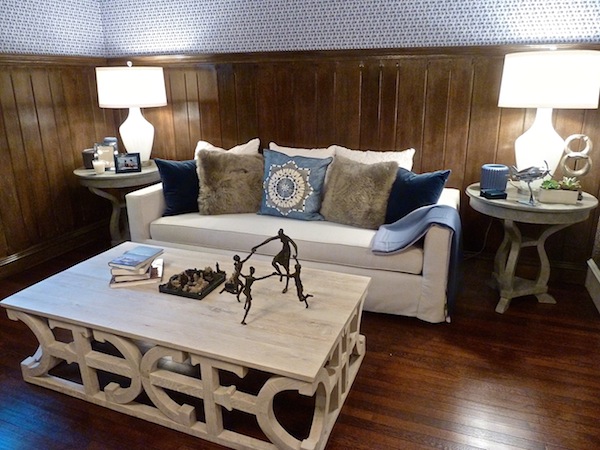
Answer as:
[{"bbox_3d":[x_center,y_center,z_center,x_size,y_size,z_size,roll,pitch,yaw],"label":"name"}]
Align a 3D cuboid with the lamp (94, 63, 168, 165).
[{"bbox_3d":[-1.431,-0.951,3.774,0.550,0.866,0.550,6,19,20],"label":"lamp"}]

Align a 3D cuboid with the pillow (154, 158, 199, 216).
[{"bbox_3d":[-0.898,-0.338,3.496,0.470,0.470,0.170,-7,-5,-20],"label":"pillow"}]

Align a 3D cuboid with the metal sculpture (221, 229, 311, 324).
[{"bbox_3d":[-0.136,0.222,1.947,0.400,0.330,0.330,0,18,0],"label":"metal sculpture"}]

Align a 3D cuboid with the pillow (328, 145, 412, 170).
[{"bbox_3d":[0.506,-0.326,3.245,0.600,0.530,0.180,7,2,23],"label":"pillow"}]

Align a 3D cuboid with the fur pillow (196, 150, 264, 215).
[{"bbox_3d":[-0.547,-0.335,3.447,0.530,0.500,0.200,1,-2,4],"label":"fur pillow"}]

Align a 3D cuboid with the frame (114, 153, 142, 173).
[{"bbox_3d":[-1.409,-0.502,3.556,0.195,0.150,0.050,-5,6,-14],"label":"frame"}]

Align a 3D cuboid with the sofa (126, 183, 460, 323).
[{"bbox_3d":[-0.054,0.015,3.342,2.355,0.700,0.900,6,19,20],"label":"sofa"}]

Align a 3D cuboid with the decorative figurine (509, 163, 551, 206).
[{"bbox_3d":[1.325,-0.246,2.518,0.250,0.240,0.180,0,18,0],"label":"decorative figurine"}]

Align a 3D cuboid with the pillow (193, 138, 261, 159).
[{"bbox_3d":[-0.635,-0.450,3.658,0.590,0.530,0.180,3,1,10],"label":"pillow"}]

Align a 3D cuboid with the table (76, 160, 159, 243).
[{"bbox_3d":[-1.539,-0.150,3.868,0.755,0.715,0.755,6,19,20],"label":"table"}]

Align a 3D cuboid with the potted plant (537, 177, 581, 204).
[{"bbox_3d":[1.540,-0.210,2.562,0.215,0.140,0.110,6,19,18],"label":"potted plant"}]

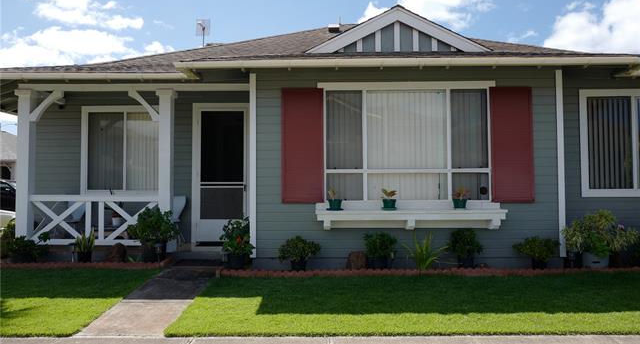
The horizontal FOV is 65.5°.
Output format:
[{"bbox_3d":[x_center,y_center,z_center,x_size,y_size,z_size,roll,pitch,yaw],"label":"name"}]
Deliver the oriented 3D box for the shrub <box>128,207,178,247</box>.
[{"bbox_3d":[-2.222,0.723,6.600,0.690,0.557,0.600,0,-2,1],"label":"shrub"}]

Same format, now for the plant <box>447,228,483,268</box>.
[{"bbox_3d":[1.938,1.020,6.674,0.473,0.533,0.444,0,-2,0],"label":"plant"}]

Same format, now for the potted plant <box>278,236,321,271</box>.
[{"bbox_3d":[-0.246,0.984,5.970,0.504,0.444,0.460,0,-2,1],"label":"potted plant"}]

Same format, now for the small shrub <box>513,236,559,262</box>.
[{"bbox_3d":[2.880,1.022,6.649,0.603,0.337,0.492,0,-2,0],"label":"small shrub"}]

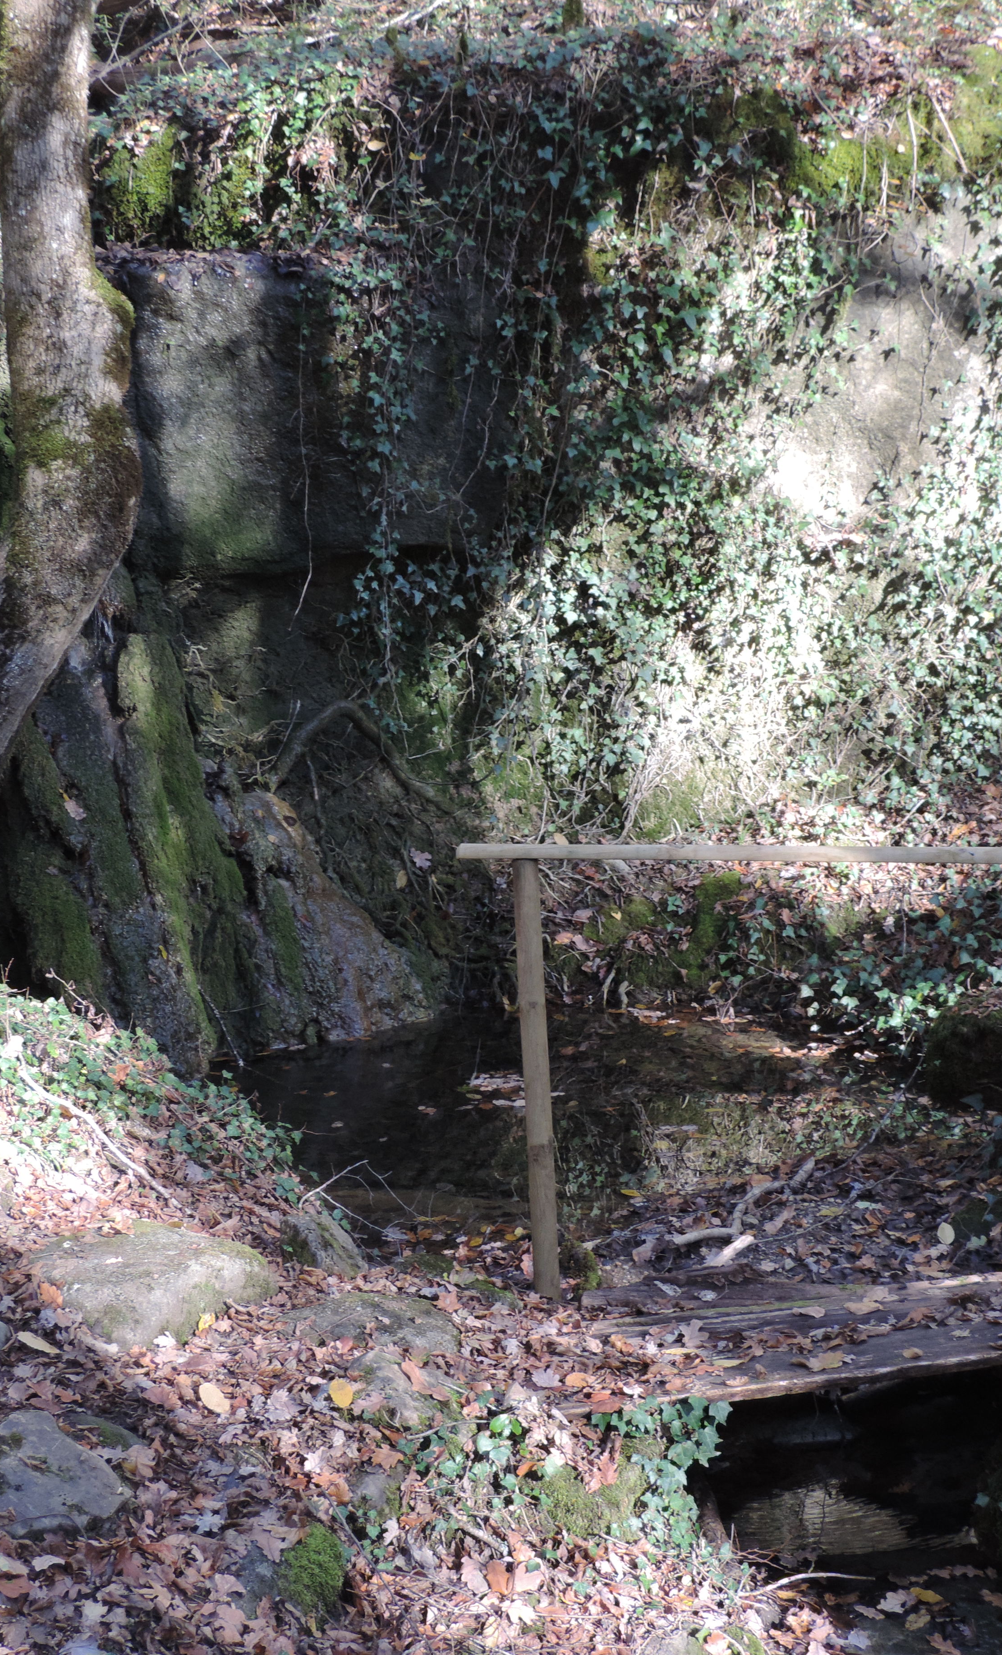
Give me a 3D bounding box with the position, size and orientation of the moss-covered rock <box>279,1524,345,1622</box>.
[{"bbox_3d":[-0.304,1.198,4.089,0.106,0.144,0.116,-2,11,0],"label":"moss-covered rock"}]

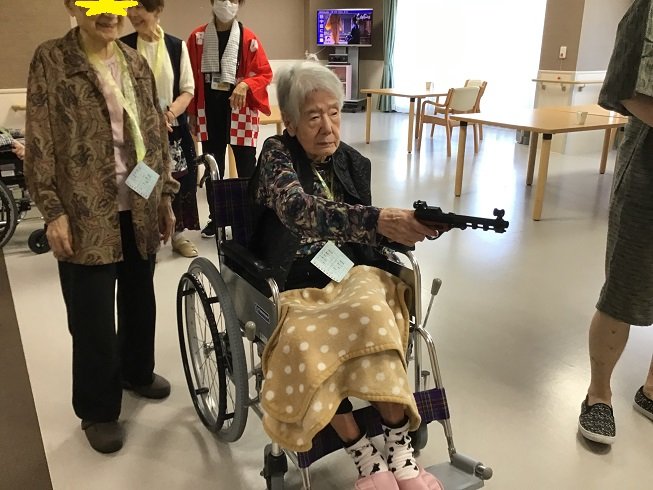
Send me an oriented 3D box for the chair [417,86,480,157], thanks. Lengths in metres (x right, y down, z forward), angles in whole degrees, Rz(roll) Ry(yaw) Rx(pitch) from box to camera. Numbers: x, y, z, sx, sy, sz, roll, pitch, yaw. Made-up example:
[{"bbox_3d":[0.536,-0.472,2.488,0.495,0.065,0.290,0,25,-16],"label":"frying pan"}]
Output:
[{"bbox_3d":[1.521,-1.538,7.213,0.530,0.780,0.560,-13,22,-32],"label":"chair"}]

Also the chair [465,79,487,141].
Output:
[{"bbox_3d":[1.866,-1.901,8.277,0.560,0.780,0.530,-7,20,-19],"label":"chair"}]

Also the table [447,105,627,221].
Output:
[{"bbox_3d":[1.766,-0.711,4.908,1.050,0.700,1.030,-11,22,-29],"label":"table"}]

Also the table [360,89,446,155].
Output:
[{"bbox_3d":[1.173,-1.666,7.715,1.050,0.700,1.030,-12,22,-32],"label":"table"}]

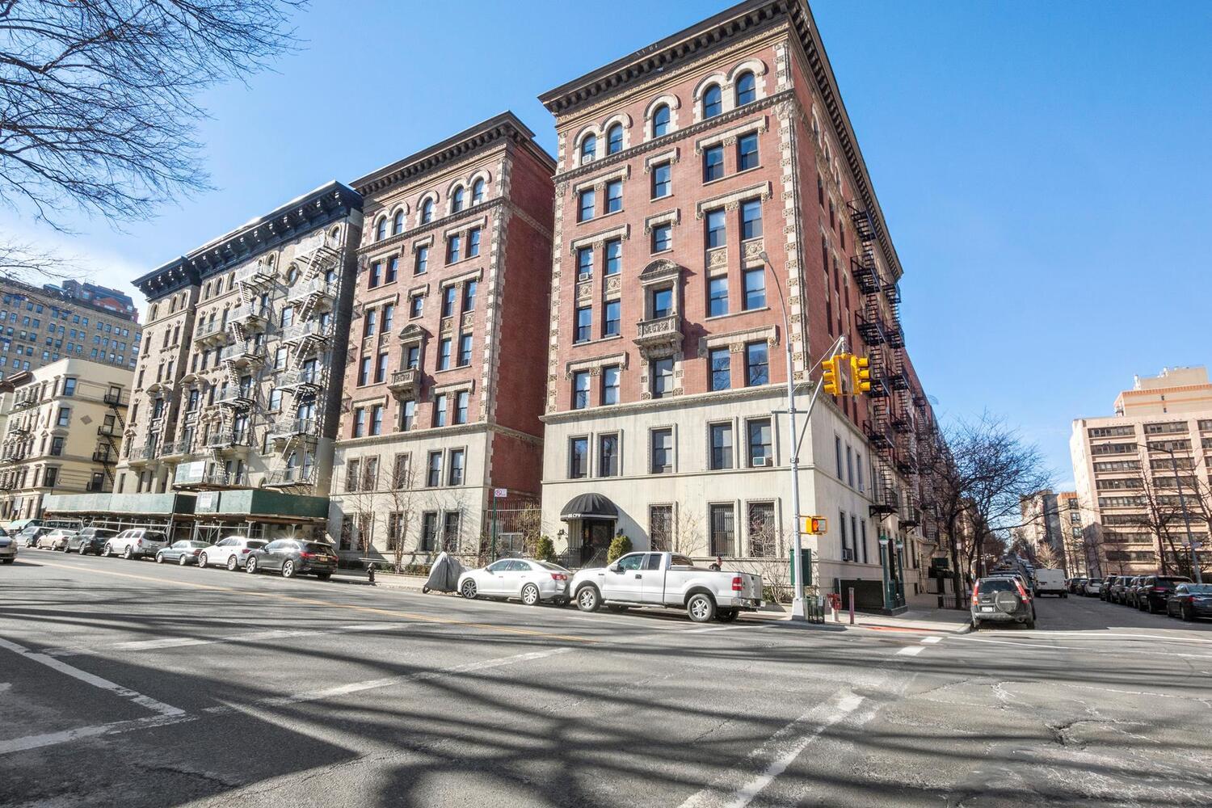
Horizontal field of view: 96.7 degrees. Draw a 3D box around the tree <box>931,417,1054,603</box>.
[{"bbox_3d":[20.667,5.572,28.900,5.354,10.058,5.354,-8,-15,34],"label":"tree"}]

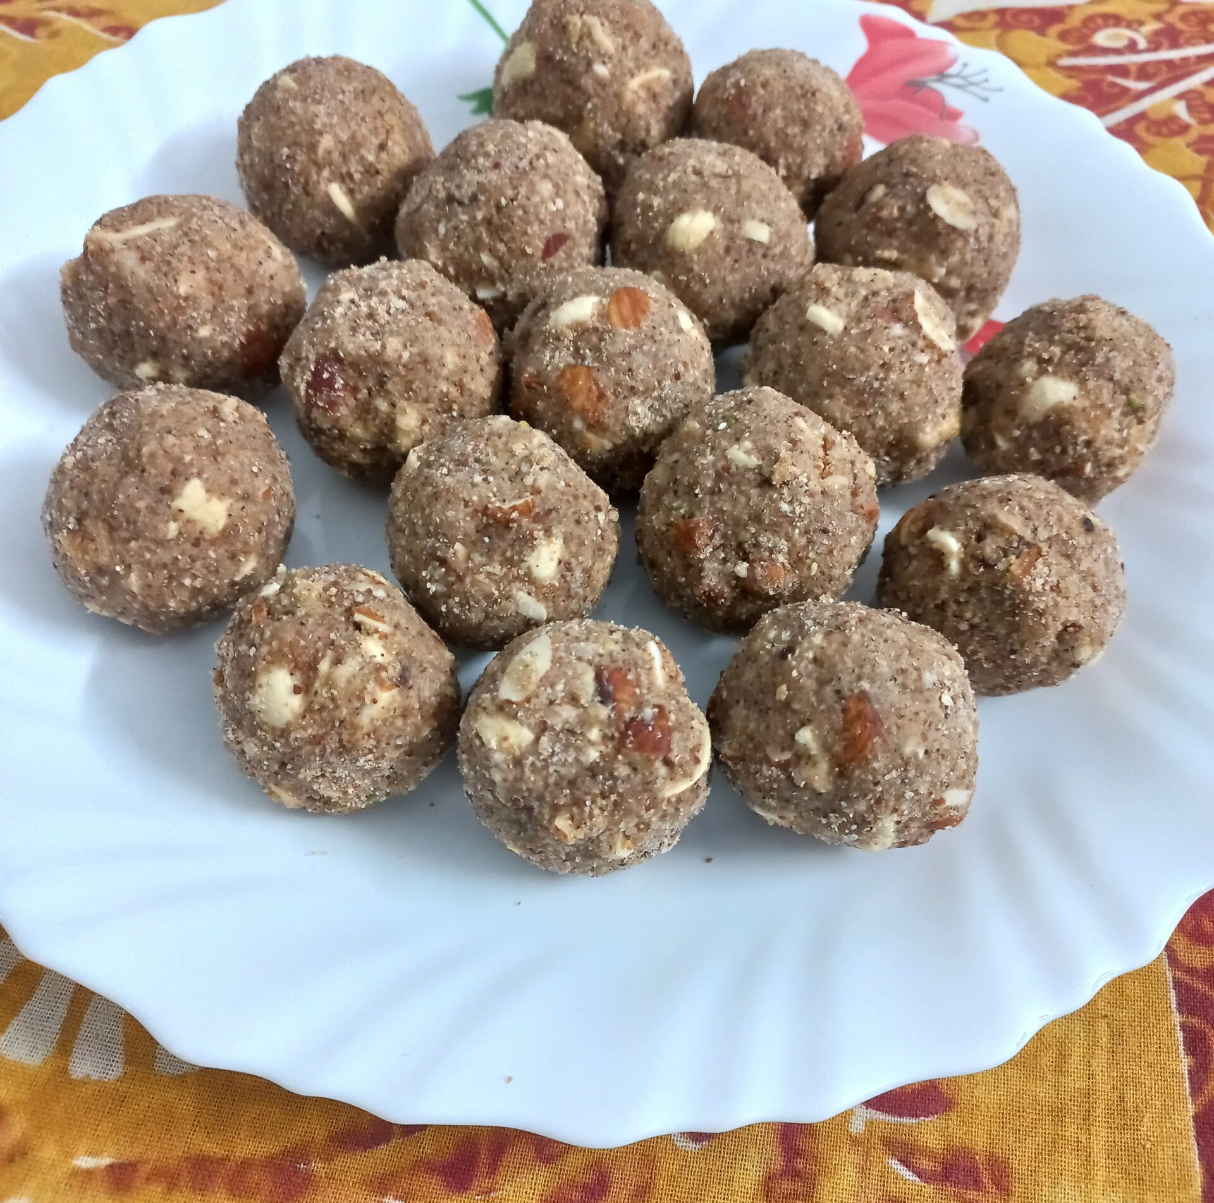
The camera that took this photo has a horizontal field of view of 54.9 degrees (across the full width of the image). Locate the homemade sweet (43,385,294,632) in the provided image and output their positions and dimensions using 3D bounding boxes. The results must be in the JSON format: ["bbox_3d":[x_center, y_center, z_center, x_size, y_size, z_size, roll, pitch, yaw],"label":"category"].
[{"bbox_3d":[-0.073,-0.015,0.196,0.039,0.040,0.040,0,59,-4],"label":"homemade sweet"}]

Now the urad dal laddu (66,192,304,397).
[{"bbox_3d":[-0.079,-0.057,0.221,0.043,0.037,0.040,0,59,-4],"label":"urad dal laddu"}]

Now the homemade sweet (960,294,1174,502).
[{"bbox_3d":[0.086,-0.038,0.221,0.038,0.038,0.038,0,59,-4],"label":"homemade sweet"}]

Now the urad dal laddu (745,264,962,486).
[{"bbox_3d":[0.046,-0.043,0.222,0.040,0.041,0.040,0,59,-4],"label":"urad dal laddu"}]

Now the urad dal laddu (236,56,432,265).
[{"bbox_3d":[-0.053,-0.087,0.232,0.038,0.038,0.038,2,58,-3],"label":"urad dal laddu"}]

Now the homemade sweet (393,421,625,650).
[{"bbox_3d":[-0.018,-0.012,0.199,0.039,0.039,0.040,0,59,-4],"label":"homemade sweet"}]

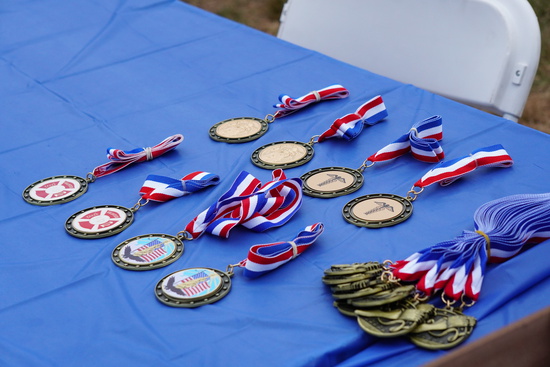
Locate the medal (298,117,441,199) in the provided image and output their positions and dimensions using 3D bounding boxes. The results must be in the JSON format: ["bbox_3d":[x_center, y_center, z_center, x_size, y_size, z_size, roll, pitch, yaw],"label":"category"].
[{"bbox_3d":[0.097,-0.025,1.185,0.167,0.024,0.062,-17,28,-22],"label":"medal"}]

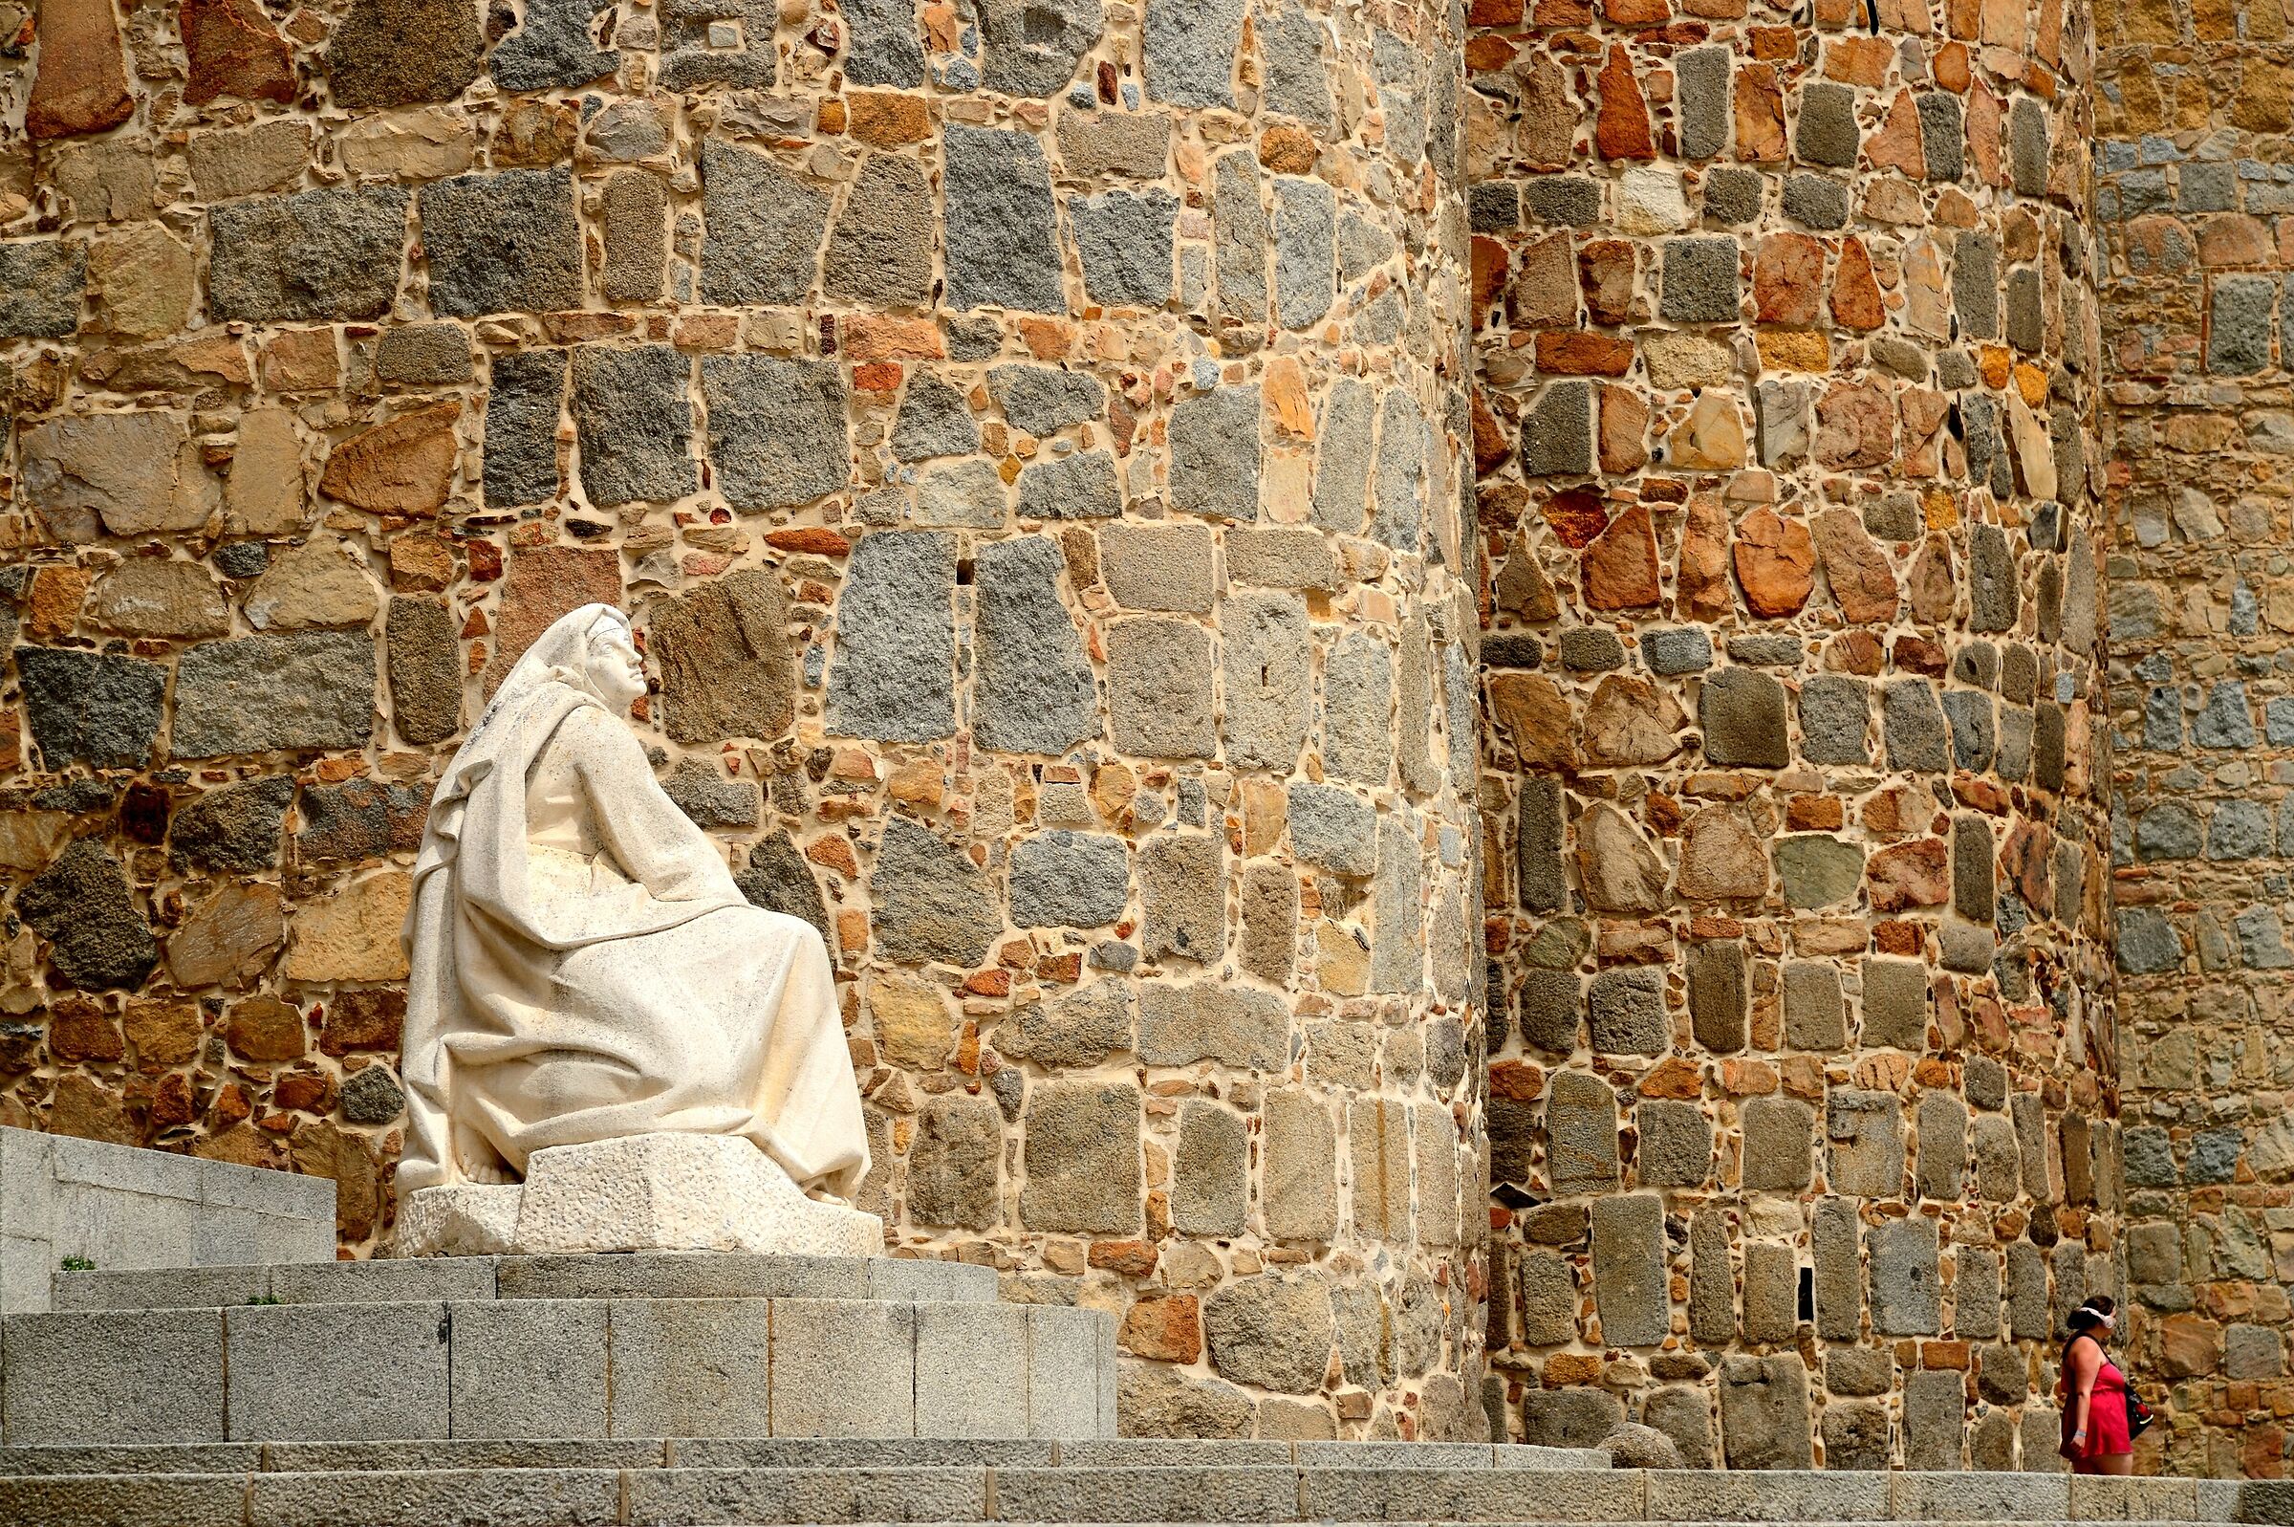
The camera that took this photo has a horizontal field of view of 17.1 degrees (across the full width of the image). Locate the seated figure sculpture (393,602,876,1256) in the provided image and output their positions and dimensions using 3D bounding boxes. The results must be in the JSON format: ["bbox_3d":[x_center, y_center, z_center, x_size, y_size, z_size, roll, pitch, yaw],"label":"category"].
[{"bbox_3d":[-1.887,0.512,28.000,1.600,2.200,1.150,-2,-6,14],"label":"seated figure sculpture"}]

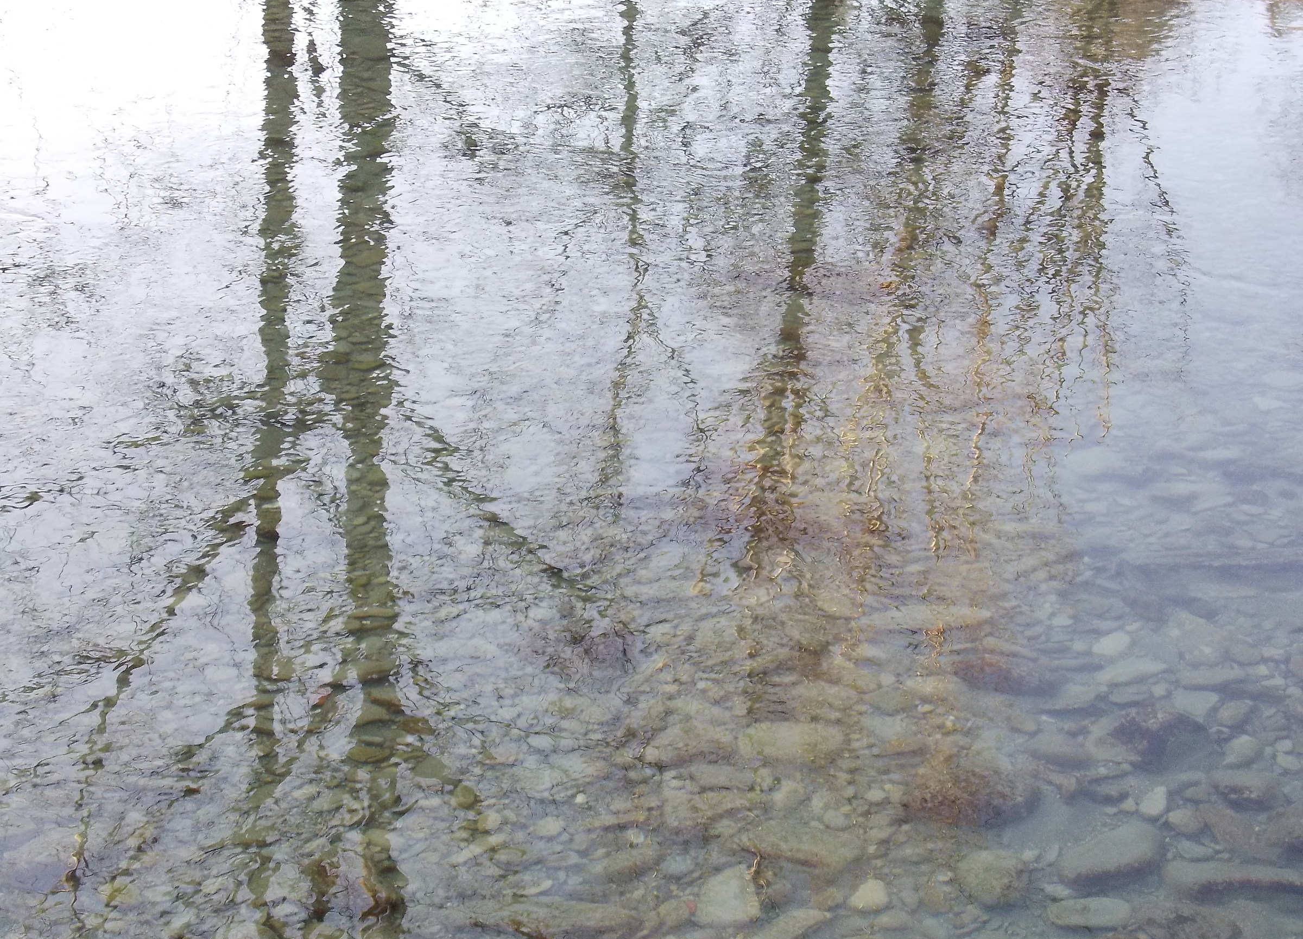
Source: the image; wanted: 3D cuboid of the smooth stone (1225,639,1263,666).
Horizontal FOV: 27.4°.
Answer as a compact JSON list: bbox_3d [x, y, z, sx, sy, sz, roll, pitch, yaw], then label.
[{"bbox_3d":[1.068,0.329,4.814,0.066,0.034,0.077,0,25,0],"label":"smooth stone"}]

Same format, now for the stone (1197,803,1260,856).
[{"bbox_3d":[0.911,0.570,4.221,0.068,0.042,0.135,-11,23,-28],"label":"stone"}]

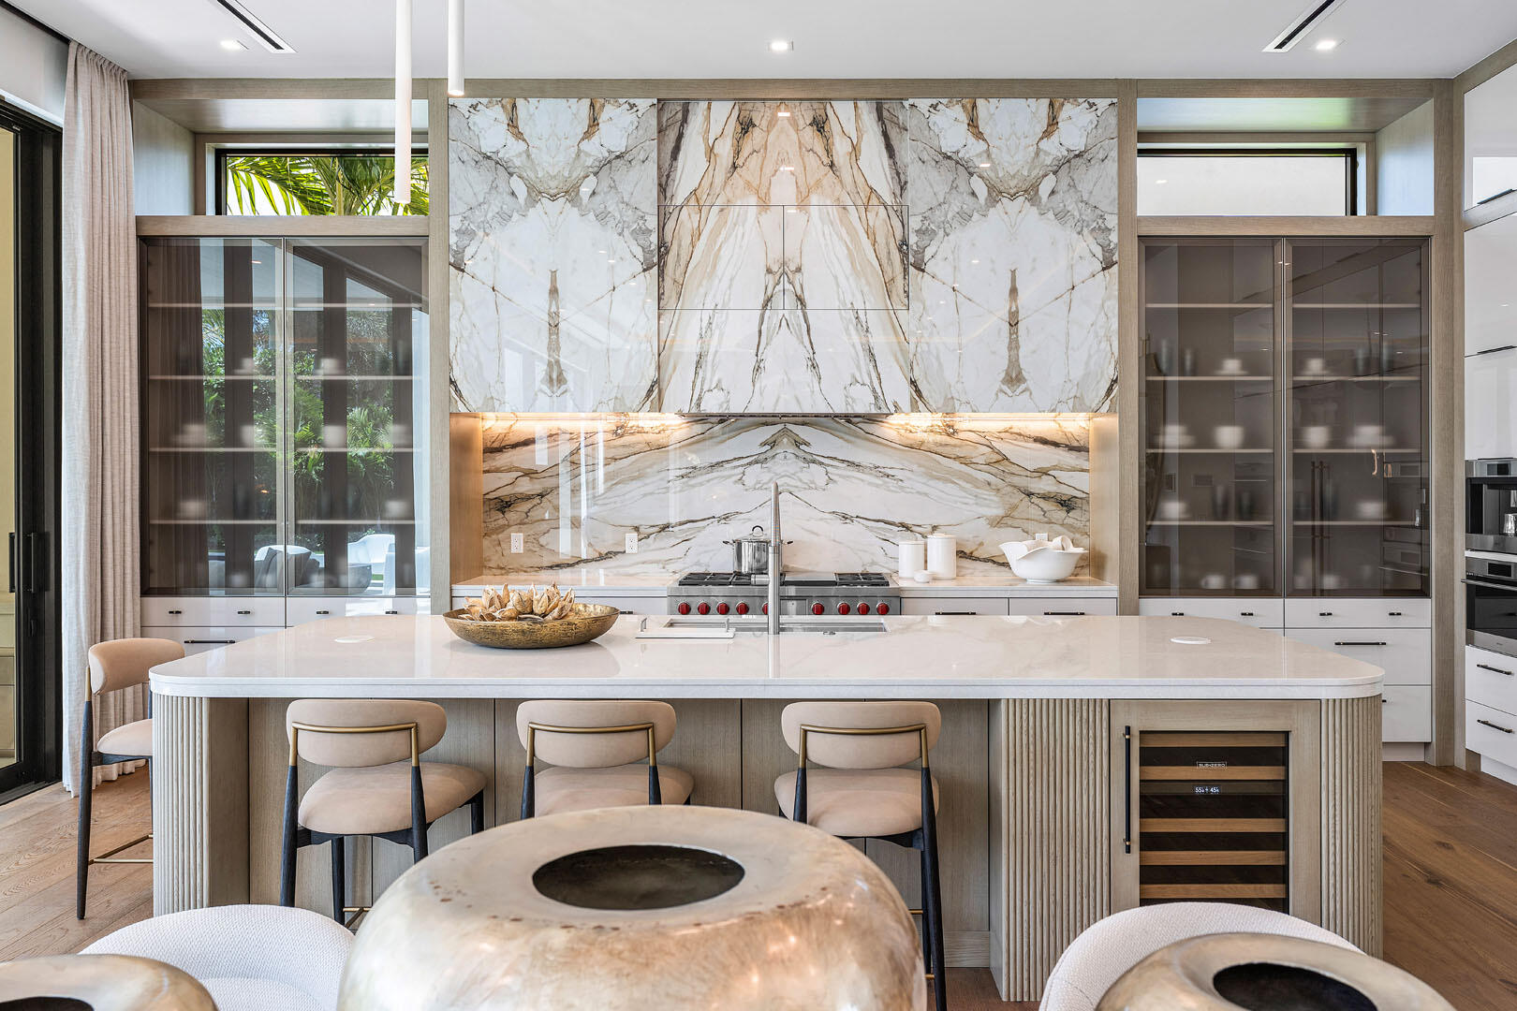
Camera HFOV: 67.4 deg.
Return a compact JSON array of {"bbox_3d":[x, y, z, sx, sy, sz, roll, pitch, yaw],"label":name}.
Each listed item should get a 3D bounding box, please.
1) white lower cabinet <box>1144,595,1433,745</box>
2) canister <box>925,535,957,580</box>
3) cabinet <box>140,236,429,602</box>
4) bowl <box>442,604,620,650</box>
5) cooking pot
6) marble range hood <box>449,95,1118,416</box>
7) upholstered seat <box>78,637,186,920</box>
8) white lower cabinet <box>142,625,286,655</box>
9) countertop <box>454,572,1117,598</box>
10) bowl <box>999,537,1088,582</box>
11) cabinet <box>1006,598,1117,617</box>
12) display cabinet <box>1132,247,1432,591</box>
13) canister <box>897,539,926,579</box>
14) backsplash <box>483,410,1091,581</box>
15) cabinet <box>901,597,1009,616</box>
[{"bbox_3d":[2.774,0.865,6.260,1.530,0.780,0.580,0,1,1],"label":"white lower cabinet"},{"bbox_3d":[1.048,0.294,6.480,0.166,0.245,0.166,0,0,1],"label":"canister"},{"bbox_3d":[-2.507,-0.468,6.280,1.527,1.919,0.500,0,0,1],"label":"cabinet"},{"bbox_3d":[-0.794,0.428,3.980,0.605,0.115,0.580,0,0,0],"label":"bowl"},{"bbox_3d":[-0.007,0.255,6.430,0.375,0.262,0.260,0,0,1],"label":"cooking pot"},{"bbox_3d":[0.137,-1.310,6.225,3.490,1.650,0.550,0,1,1],"label":"marble range hood"},{"bbox_3d":[-2.084,0.964,4.110,0.500,0.900,0.480,0,0,1],"label":"upholstered seat"},{"bbox_3d":[-2.857,0.787,6.220,0.750,0.310,0.500,0,1,1],"label":"white lower cabinet"},{"bbox_3d":[0.138,0.441,6.245,3.470,0.056,0.610,0,1,1],"label":"countertop"},{"bbox_3d":[1.556,0.298,6.230,0.470,0.230,0.420,0,1,1],"label":"bowl"},{"bbox_3d":[1.624,0.917,6.353,0.585,0.860,0.610,0,0,1],"label":"cabinet"},{"bbox_3d":[2.801,-0.468,6.280,1.533,1.919,0.500,0,0,1],"label":"display cabinet"},{"bbox_3d":[0.872,0.304,6.440,0.148,0.200,0.148,0,1,1],"label":"canister"},{"bbox_3d":[0.165,-0.051,6.670,3.550,0.935,0.030,0,0,1],"label":"backsplash"},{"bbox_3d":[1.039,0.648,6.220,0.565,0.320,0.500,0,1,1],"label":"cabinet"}]

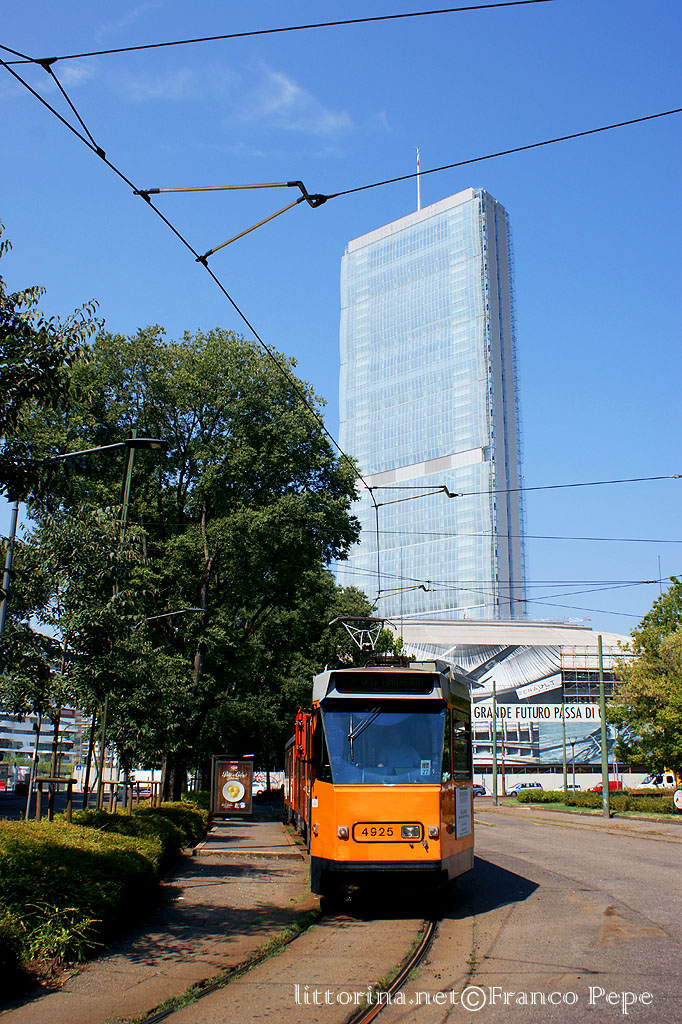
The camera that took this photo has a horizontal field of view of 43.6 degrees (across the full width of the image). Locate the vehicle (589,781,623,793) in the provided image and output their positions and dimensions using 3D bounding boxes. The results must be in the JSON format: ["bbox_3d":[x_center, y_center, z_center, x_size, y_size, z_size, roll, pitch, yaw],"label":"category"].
[{"bbox_3d":[30.026,31.683,97.062,4.000,1.780,1.720,1,-17,0],"label":"vehicle"}]

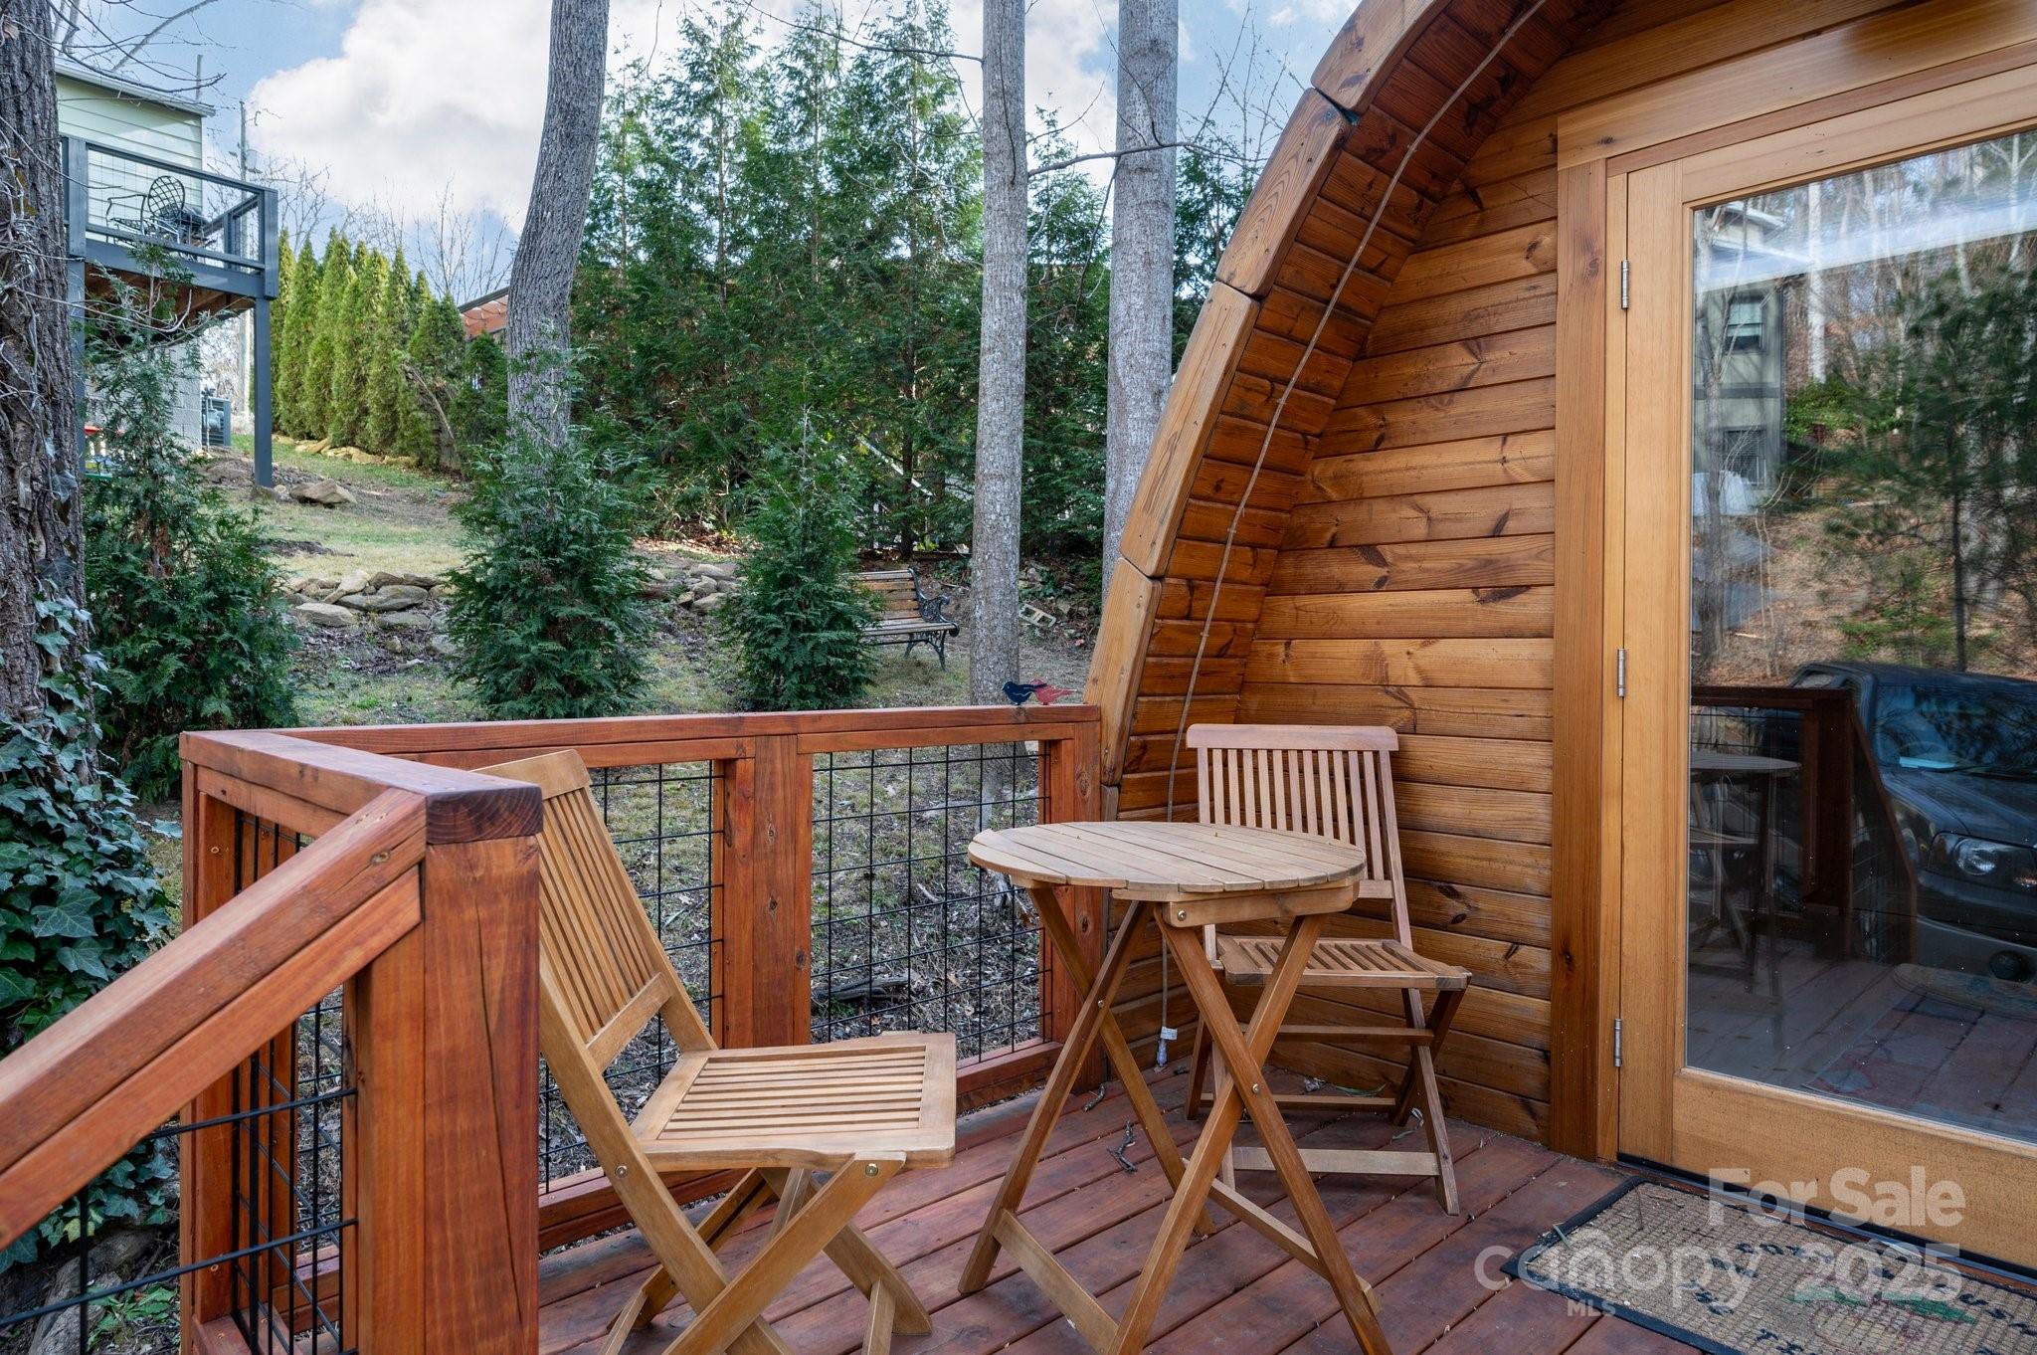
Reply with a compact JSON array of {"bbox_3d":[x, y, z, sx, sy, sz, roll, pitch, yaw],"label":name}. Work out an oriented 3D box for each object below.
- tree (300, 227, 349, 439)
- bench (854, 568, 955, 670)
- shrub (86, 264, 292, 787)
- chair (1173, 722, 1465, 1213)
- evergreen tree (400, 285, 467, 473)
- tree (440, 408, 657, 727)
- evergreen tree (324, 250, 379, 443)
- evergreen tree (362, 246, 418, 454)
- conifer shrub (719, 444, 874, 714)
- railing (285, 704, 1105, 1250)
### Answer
[{"bbox_3d":[-11.644,-5.726,19.000,0.900,3.532,0.900,0,1,0],"label":"tree"},{"bbox_3d":[-1.221,-0.492,9.096,1.250,0.780,0.600,0,1,-35],"label":"bench"},{"bbox_3d":[-3.786,-0.625,5.100,1.000,2.356,1.000,0,1,0],"label":"shrub"},{"bbox_3d":[0.616,0.554,2.354,0.475,0.880,0.510,0,1,-1],"label":"chair"},{"bbox_3d":[-8.441,-4.315,16.300,0.920,2.571,0.920,0,1,0],"label":"evergreen tree"},{"bbox_3d":[-2.657,-0.631,6.400,1.100,1.803,1.100,0,1,0],"label":"tree"},{"bbox_3d":[-10.719,-5.305,18.200,0.880,3.229,0.880,0,1,0],"label":"evergreen tree"},{"bbox_3d":[-9.672,-5.023,17.400,0.880,3.234,0.880,0,1,0],"label":"evergreen tree"},{"bbox_3d":[-1.432,-0.651,7.400,1.000,1.824,1.000,0,1,0],"label":"conifer shrub"},{"bbox_3d":[-0.473,0.531,2.146,1.730,0.914,0.095,0,1,-42],"label":"railing"}]

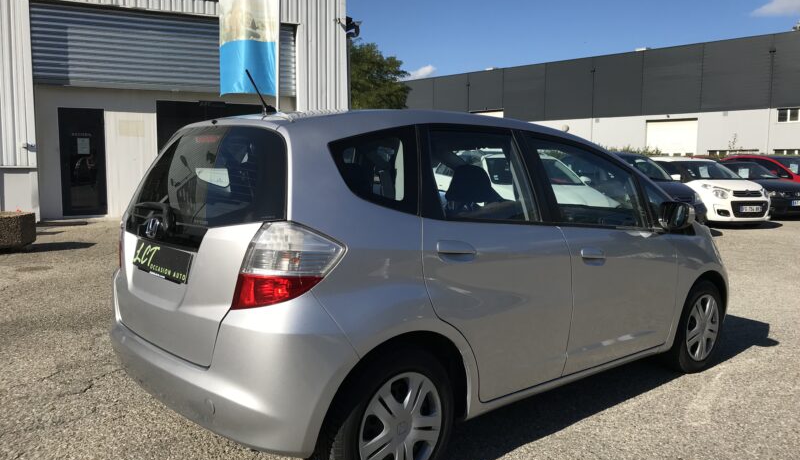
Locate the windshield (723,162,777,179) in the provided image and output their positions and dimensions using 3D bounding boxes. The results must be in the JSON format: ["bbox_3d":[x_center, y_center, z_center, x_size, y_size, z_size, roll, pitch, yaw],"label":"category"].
[{"bbox_3d":[8.293,-1.386,15.375,1.380,0.170,0.760,-1,41,-20],"label":"windshield"}]

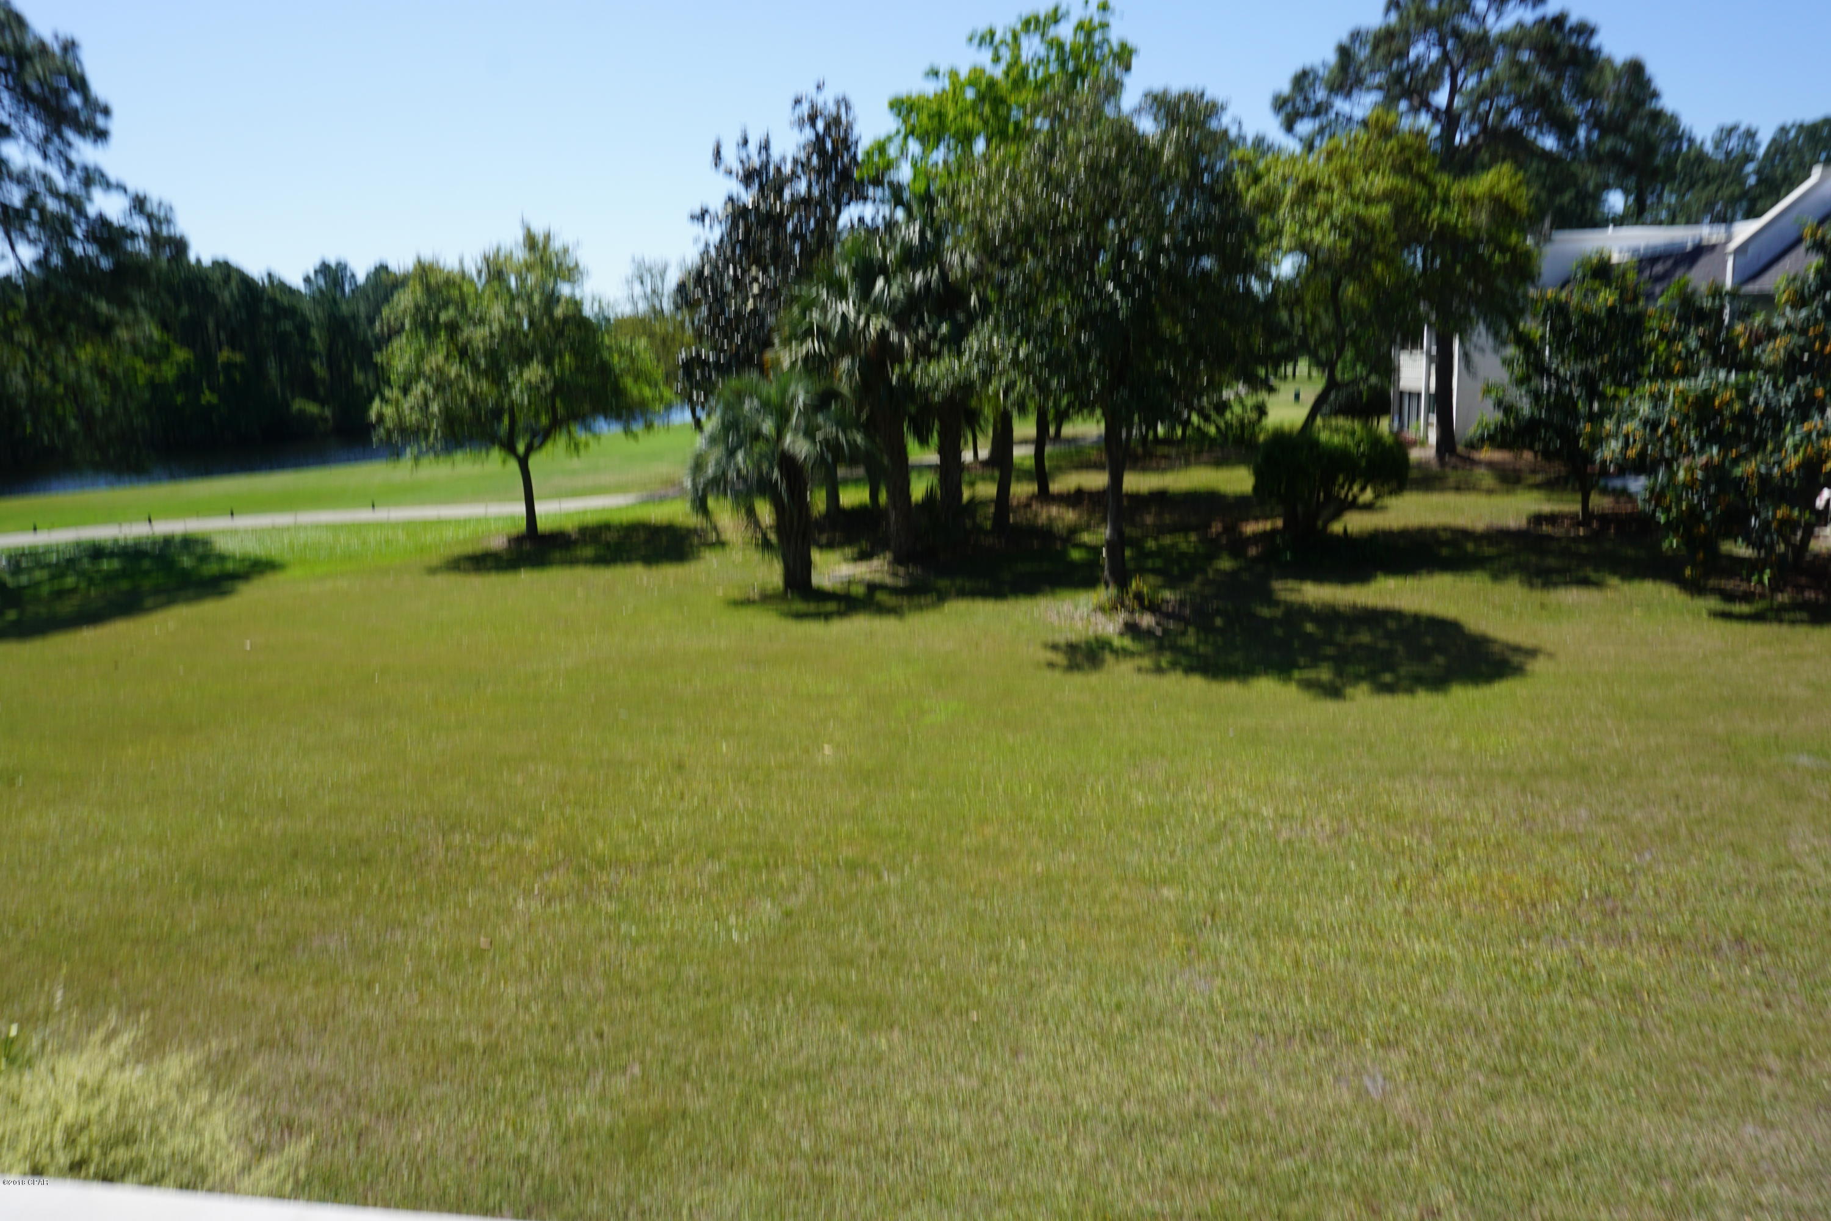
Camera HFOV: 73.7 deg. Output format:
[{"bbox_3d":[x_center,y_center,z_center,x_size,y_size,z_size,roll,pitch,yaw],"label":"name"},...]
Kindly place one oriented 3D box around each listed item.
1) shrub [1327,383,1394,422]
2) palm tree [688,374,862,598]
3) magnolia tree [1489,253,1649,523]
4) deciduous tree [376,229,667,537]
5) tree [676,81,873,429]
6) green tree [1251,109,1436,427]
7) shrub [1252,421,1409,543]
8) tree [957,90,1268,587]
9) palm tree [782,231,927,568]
[{"bbox_3d":[20.770,-9.618,56.983,3.420,1.980,3.070,-3,12,0],"label":"shrub"},{"bbox_3d":[-2.532,-2.371,23.158,3.380,4.190,3.380,-3,12,0],"label":"palm tree"},{"bbox_3d":[13.900,-4.642,25.846,3.740,5.620,3.740,-3,12,0],"label":"magnolia tree"},{"bbox_3d":[-11.024,-6.248,33.929,8.050,8.420,8.050,-3,12,0],"label":"deciduous tree"},{"bbox_3d":[-3.863,-8.551,34.745,5.850,11.760,5.850,-3,12,0],"label":"tree"},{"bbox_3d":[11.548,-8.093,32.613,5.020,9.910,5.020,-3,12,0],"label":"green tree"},{"bbox_3d":[8.942,-2.820,26.261,3.390,2.470,3.220,-3,12,0],"label":"shrub"},{"bbox_3d":[3.445,-4.459,21.025,5.320,8.430,5.320,-3,12,0],"label":"tree"},{"bbox_3d":[-1.012,-4.471,25.992,3.470,6.970,3.470,-3,12,0],"label":"palm tree"}]

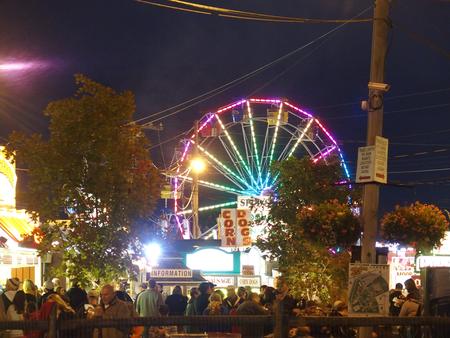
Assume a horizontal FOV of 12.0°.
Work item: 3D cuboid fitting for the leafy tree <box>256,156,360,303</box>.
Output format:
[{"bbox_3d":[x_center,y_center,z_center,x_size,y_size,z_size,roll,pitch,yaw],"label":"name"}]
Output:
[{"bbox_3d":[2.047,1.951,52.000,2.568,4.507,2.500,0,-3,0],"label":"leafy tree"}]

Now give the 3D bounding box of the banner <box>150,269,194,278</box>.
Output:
[{"bbox_3d":[-1.638,3.206,66.000,1.276,0.292,0.080,0,-3,0],"label":"banner"}]

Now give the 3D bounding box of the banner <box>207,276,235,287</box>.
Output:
[{"bbox_3d":[-0.162,3.835,73.000,0.969,0.357,0.100,0,-3,0],"label":"banner"}]

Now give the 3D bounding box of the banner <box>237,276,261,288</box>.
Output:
[{"bbox_3d":[0.816,3.852,73.000,0.782,0.391,0.100,0,-3,0],"label":"banner"}]

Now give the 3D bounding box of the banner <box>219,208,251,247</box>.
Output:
[{"bbox_3d":[0.345,2.026,74.000,1.069,1.293,0.200,0,-3,0],"label":"banner"}]

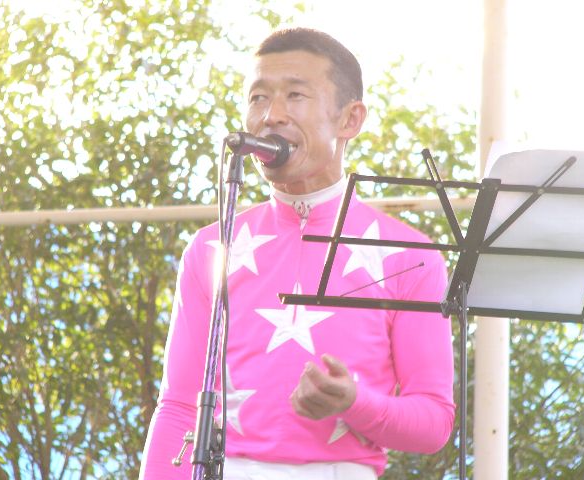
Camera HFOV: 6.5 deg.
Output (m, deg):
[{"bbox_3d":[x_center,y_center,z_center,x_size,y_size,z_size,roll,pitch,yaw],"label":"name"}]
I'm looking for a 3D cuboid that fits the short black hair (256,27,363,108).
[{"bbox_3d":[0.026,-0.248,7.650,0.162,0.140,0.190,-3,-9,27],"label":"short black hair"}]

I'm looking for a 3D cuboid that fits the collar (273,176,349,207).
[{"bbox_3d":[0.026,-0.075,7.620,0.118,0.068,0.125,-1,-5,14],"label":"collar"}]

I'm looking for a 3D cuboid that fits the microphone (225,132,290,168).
[{"bbox_3d":[-0.049,-0.134,7.500,0.052,0.052,0.165,-2,-8,26],"label":"microphone"}]

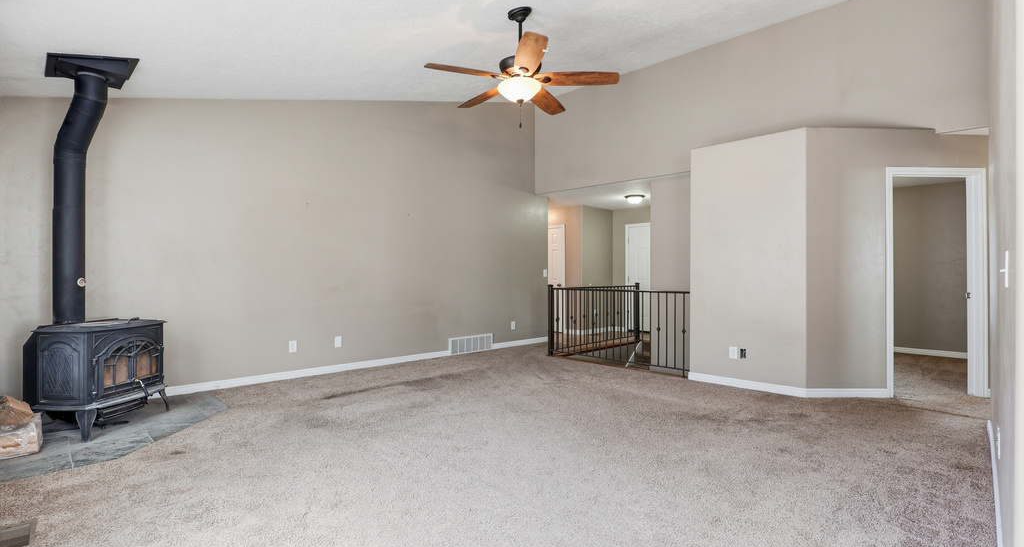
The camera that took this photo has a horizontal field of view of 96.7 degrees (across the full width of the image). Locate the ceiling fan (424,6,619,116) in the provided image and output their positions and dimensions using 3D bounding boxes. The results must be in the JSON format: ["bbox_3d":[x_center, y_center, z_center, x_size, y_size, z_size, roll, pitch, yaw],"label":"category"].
[{"bbox_3d":[0.066,-1.655,3.470,1.400,0.740,1.400,0,0,0],"label":"ceiling fan"}]

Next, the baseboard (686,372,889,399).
[{"bbox_3d":[2.579,1.091,4.366,1.710,0.083,0.325,0,0,25],"label":"baseboard"}]

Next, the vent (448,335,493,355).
[{"bbox_3d":[-0.572,1.018,6.530,0.785,0.236,0.025,0,0,-42],"label":"vent"}]

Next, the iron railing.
[{"bbox_3d":[1.976,0.647,6.396,1.930,0.975,2.320,0,0,43],"label":"iron railing"}]

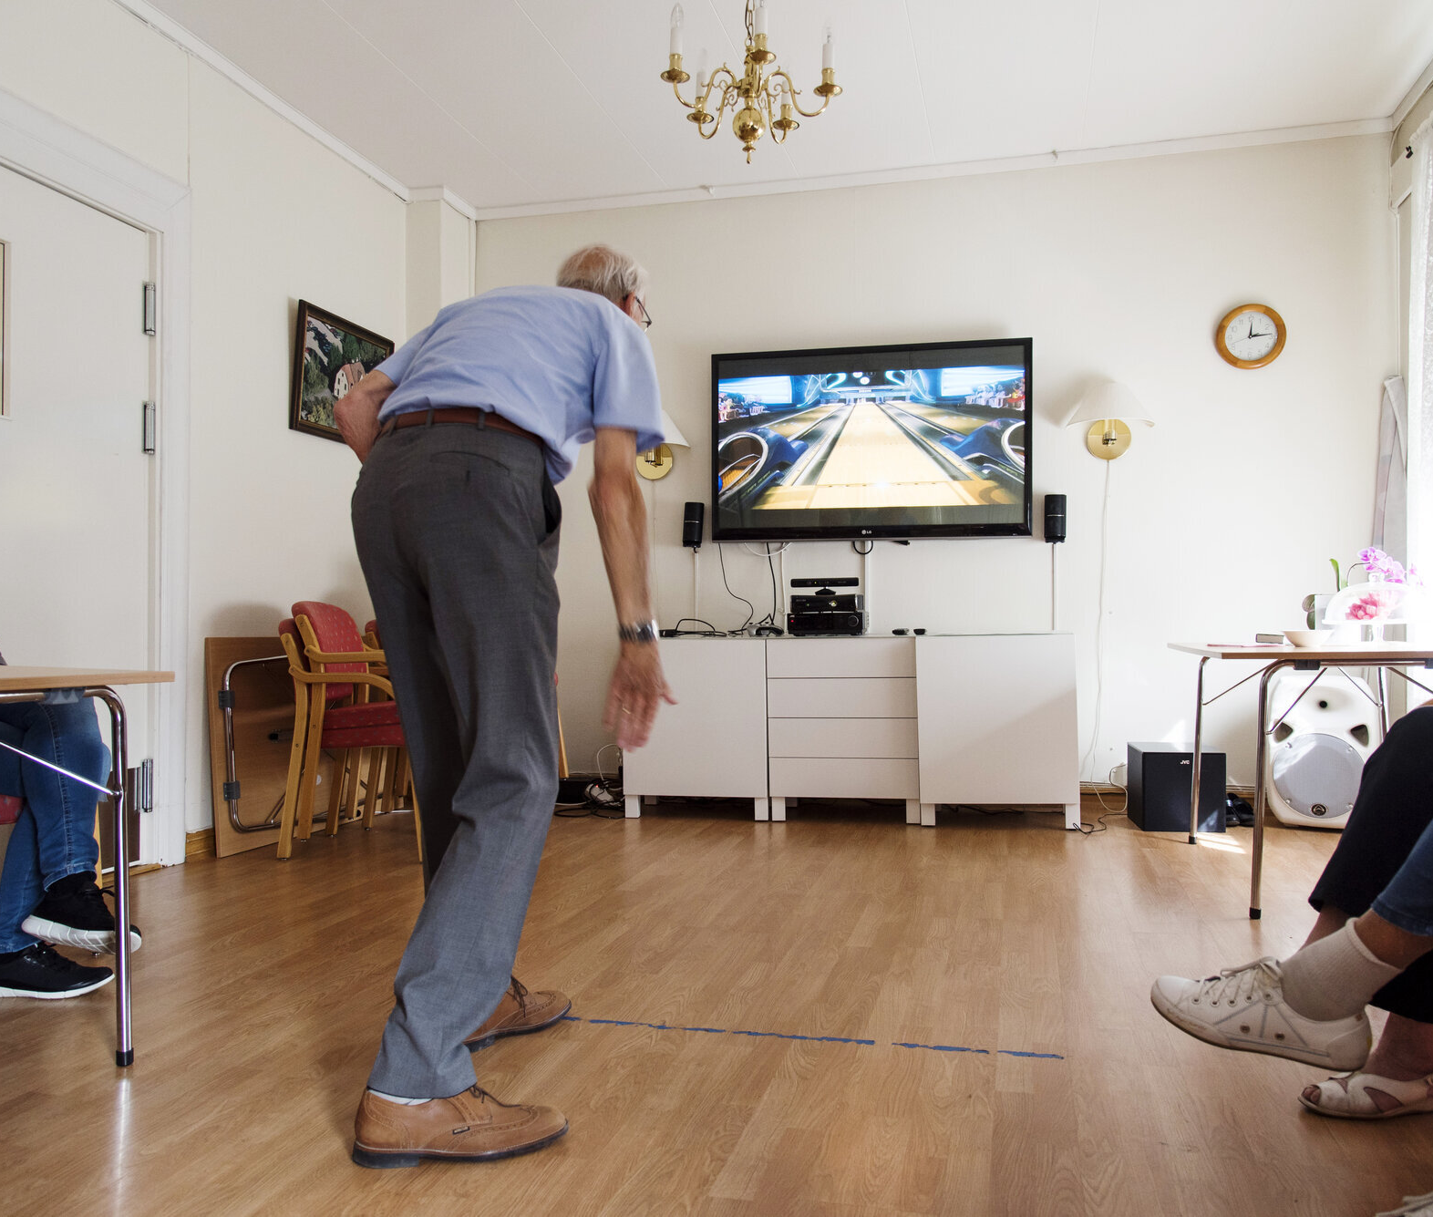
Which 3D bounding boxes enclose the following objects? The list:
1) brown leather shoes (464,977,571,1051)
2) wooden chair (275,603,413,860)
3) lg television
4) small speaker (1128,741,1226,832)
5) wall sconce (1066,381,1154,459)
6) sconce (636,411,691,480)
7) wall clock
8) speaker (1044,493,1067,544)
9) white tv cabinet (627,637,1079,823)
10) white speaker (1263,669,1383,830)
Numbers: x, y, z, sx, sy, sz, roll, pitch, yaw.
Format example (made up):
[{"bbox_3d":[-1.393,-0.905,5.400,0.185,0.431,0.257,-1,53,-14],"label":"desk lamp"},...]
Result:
[{"bbox_3d":[-0.410,0.755,2.316,0.300,0.120,0.112,1,-2,-44],"label":"brown leather shoes"},{"bbox_3d":[-1.189,0.422,4.346,0.610,0.870,0.540,0,-1,7],"label":"wooden chair"},{"bbox_3d":[0.663,-0.719,5.315,1.390,0.830,0.060,0,-1,14],"label":"lg television"},{"bbox_3d":[1.791,0.697,4.744,0.300,0.300,0.320,0,-1,9],"label":"small speaker"},{"bbox_3d":[1.668,-0.795,5.139,0.360,0.320,0.210,0,-1,14],"label":"wall sconce"},{"bbox_3d":[-0.308,-0.762,5.632,0.360,0.320,0.210,0,-1,14],"label":"sconce"},{"bbox_3d":[2.235,-1.142,5.080,0.277,0.277,0.045,0,-1,14],"label":"wall clock"},{"bbox_3d":[1.422,-0.376,5.090,0.088,0.200,0.090,0,-1,14],"label":"speaker"},{"bbox_3d":[0.549,0.491,5.029,1.810,0.745,0.420,0,-1,14],"label":"white tv cabinet"},{"bbox_3d":[2.360,0.550,4.765,0.385,0.595,0.335,0,-1,20],"label":"white speaker"}]

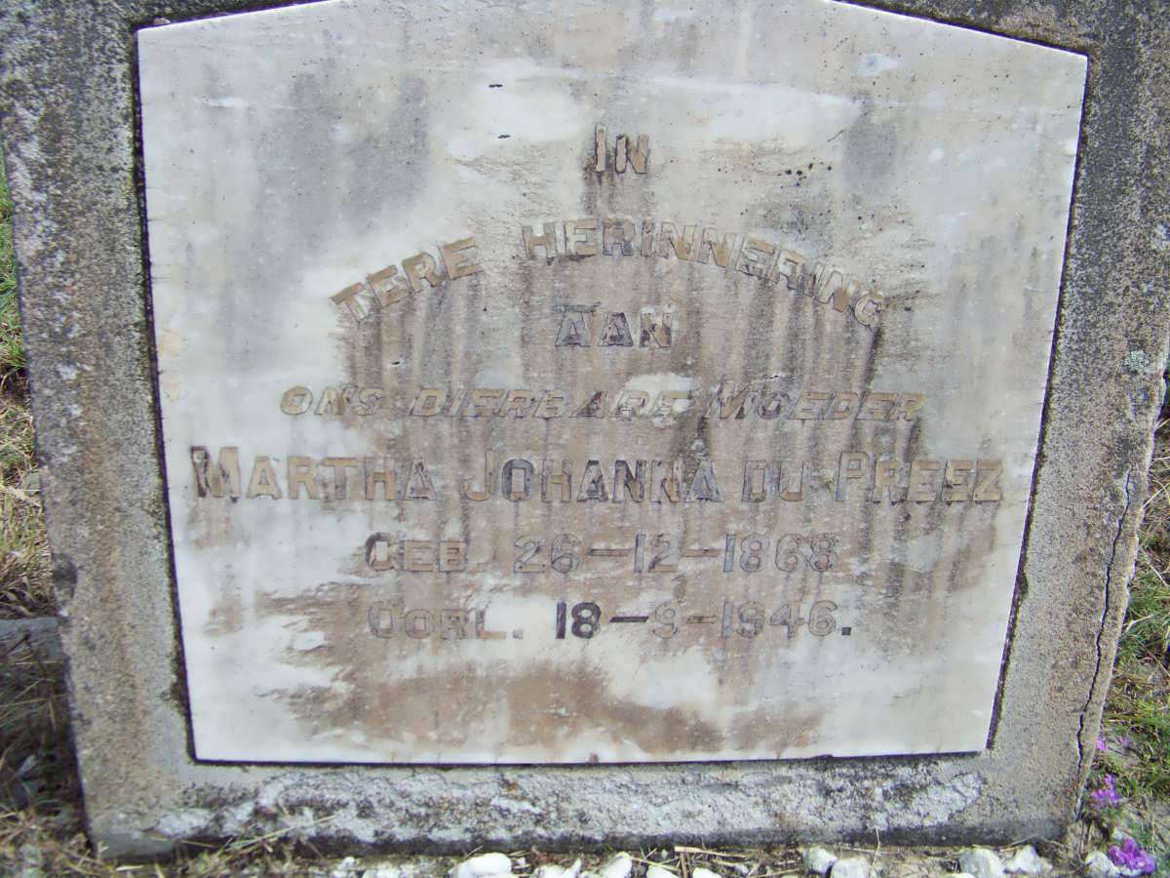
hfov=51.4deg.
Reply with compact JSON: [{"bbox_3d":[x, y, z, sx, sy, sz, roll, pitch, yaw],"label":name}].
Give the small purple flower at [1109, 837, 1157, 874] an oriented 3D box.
[{"bbox_3d":[0.418,0.319,0.930,0.036,0.025,0.031,0,17,-4],"label":"small purple flower"}]

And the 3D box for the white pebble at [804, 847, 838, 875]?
[{"bbox_3d":[0.179,0.320,0.924,0.026,0.019,0.023,0,17,-4],"label":"white pebble"}]

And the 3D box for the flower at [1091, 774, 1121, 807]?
[{"bbox_3d":[0.430,0.289,1.005,0.026,0.024,0.025,0,17,-4],"label":"flower"}]

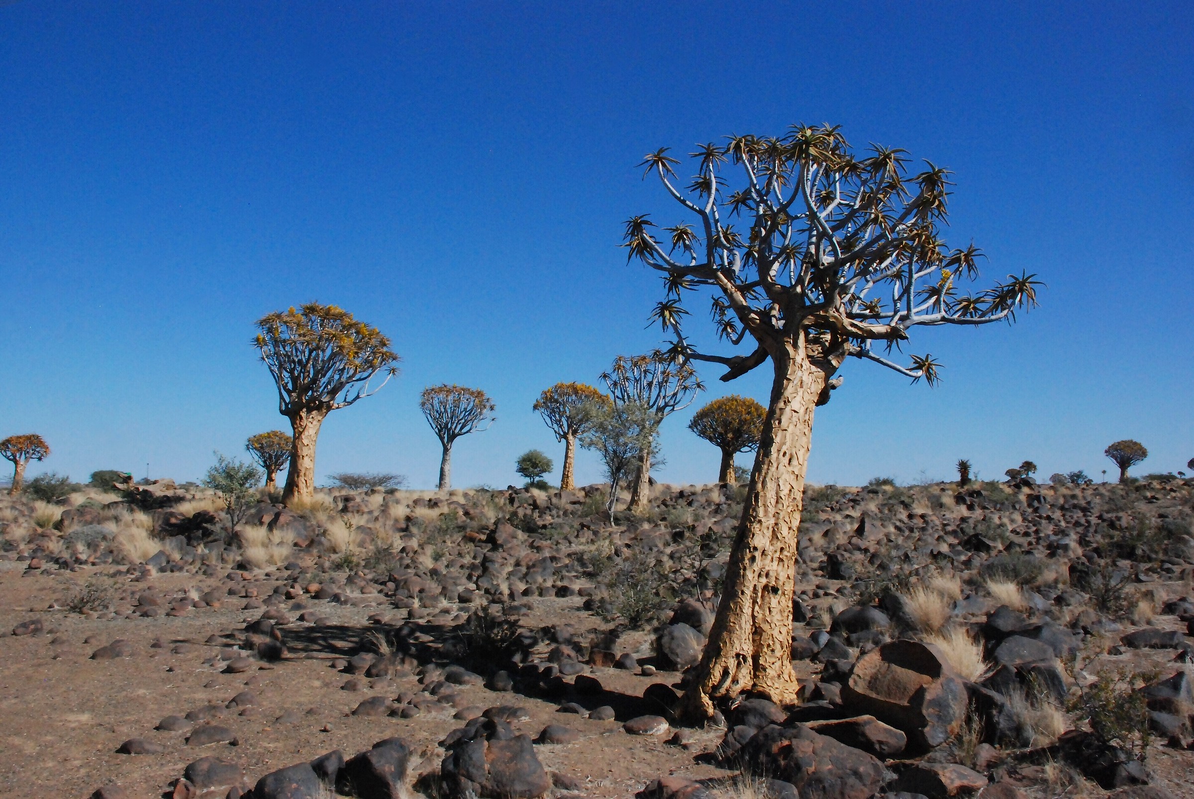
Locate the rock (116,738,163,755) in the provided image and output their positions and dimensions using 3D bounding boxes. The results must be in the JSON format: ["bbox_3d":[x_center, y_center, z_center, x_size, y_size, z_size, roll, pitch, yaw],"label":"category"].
[{"bbox_3d":[-3.008,2.283,5.900,0.291,0.097,0.240,0,-5,0],"label":"rock"}]

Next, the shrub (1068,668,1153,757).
[{"bbox_3d":[3.122,1.905,5.450,0.495,0.506,0.470,0,-6,0],"label":"shrub"}]

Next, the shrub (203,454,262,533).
[{"bbox_3d":[-6.314,1.628,15.500,1.020,1.400,1.000,0,-5,0],"label":"shrub"}]

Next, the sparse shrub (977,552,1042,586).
[{"bbox_3d":[6.006,2.454,13.000,0.933,0.473,0.800,0,-5,0],"label":"sparse shrub"}]

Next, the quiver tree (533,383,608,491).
[{"bbox_3d":[-0.882,1.331,32.000,2.797,3.861,2.797,0,-6,0],"label":"quiver tree"}]

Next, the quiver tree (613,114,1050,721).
[{"bbox_3d":[1.888,0.183,7.200,3.300,4.650,3.000,0,-5,0],"label":"quiver tree"}]

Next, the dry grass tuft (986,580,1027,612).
[{"bbox_3d":[4.471,2.146,9.800,0.440,0.360,0.420,0,-5,0],"label":"dry grass tuft"}]

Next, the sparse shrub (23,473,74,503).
[{"bbox_3d":[-15.880,2.542,26.000,1.434,0.865,1.362,0,-6,0],"label":"sparse shrub"}]

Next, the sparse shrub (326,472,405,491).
[{"bbox_3d":[-11.588,4.142,45.000,4.027,0.983,3.221,0,-6,0],"label":"sparse shrub"}]

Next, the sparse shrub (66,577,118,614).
[{"bbox_3d":[-6.441,2.502,11.400,0.652,0.474,0.580,0,-5,0],"label":"sparse shrub"}]

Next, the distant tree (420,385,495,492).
[{"bbox_3d":[-5.133,1.441,33.000,2.747,3.913,2.747,0,-6,0],"label":"distant tree"}]

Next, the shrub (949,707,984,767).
[{"bbox_3d":[2.058,1.888,5.000,0.200,0.330,0.200,0,-5,0],"label":"shrub"}]

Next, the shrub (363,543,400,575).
[{"bbox_3d":[-3.372,2.490,14.000,0.583,0.495,0.524,0,-6,0],"label":"shrub"}]

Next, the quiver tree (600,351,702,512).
[{"bbox_3d":[1.238,0.728,20.000,2.300,3.600,2.200,0,-5,0],"label":"quiver tree"}]

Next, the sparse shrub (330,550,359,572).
[{"bbox_3d":[-3.989,2.555,14.200,0.458,0.325,0.435,0,-6,0],"label":"sparse shrub"}]

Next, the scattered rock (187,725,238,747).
[{"bbox_3d":[-2.333,2.043,5.450,0.300,0.115,0.230,0,-5,0],"label":"scattered rock"}]

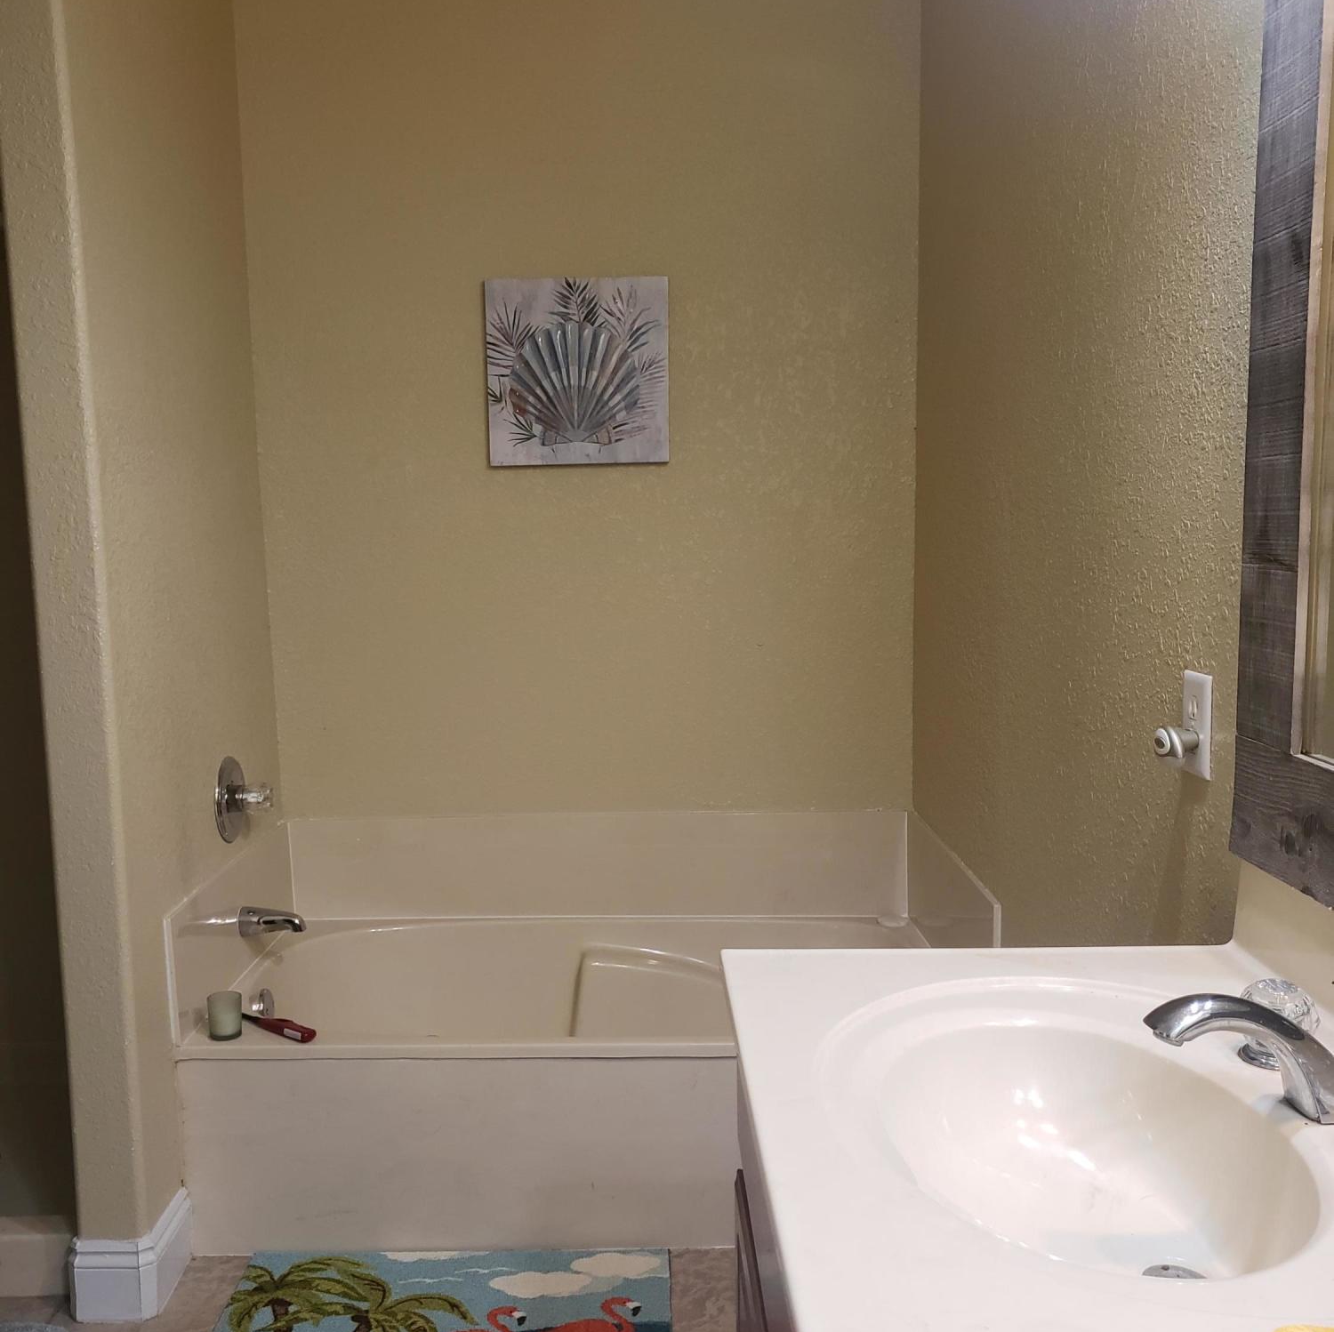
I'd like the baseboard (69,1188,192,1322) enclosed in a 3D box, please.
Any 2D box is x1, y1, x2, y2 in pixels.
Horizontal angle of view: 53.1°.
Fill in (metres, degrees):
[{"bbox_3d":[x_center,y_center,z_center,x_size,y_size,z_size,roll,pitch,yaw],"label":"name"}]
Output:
[{"bbox_3d":[-0.950,1.040,2.371,0.151,0.142,0.214,-1,6,-1],"label":"baseboard"}]

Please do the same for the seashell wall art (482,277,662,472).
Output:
[{"bbox_3d":[-0.199,-0.663,3.017,0.406,0.411,0.026,-1,6,-1],"label":"seashell wall art"}]

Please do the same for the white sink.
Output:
[{"bbox_3d":[0.302,0.406,1.051,0.335,0.141,0.535,-1,6,-1],"label":"white sink"}]

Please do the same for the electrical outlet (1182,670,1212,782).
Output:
[{"bbox_3d":[0.595,0.066,1.507,0.009,0.115,0.075,-1,6,-1],"label":"electrical outlet"}]

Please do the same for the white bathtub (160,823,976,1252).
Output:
[{"bbox_3d":[-0.148,0.723,2.792,1.481,0.660,0.779,-1,6,-1],"label":"white bathtub"}]

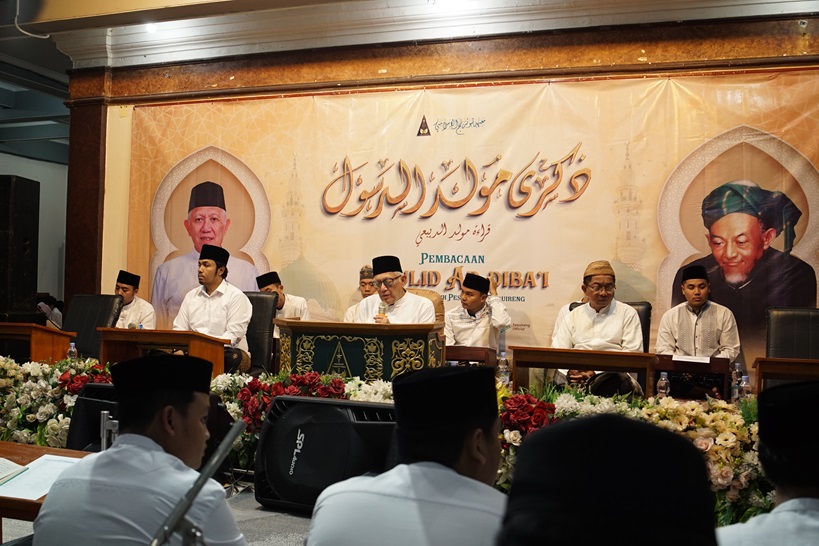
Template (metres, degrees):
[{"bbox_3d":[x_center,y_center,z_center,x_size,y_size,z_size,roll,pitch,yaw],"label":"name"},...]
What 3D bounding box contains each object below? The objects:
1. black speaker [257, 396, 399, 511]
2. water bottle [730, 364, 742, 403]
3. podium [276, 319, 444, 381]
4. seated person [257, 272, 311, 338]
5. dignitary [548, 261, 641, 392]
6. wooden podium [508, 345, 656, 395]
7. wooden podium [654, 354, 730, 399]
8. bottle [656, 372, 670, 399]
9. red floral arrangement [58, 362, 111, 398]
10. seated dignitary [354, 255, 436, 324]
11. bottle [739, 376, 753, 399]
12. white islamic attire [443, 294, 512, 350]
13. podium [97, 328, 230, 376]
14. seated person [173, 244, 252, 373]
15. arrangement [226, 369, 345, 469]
[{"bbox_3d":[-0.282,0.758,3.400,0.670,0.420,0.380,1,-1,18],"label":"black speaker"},{"bbox_3d":[1.939,0.650,4.700,0.064,0.233,0.064,1,0,22],"label":"water bottle"},{"bbox_3d":[-0.343,0.504,4.810,1.100,0.430,0.460,1,0,22],"label":"podium"},{"bbox_3d":[-0.990,0.346,6.170,0.550,0.730,0.620,1,0,35],"label":"seated person"},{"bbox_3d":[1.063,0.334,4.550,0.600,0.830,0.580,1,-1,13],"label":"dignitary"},{"bbox_3d":[0.950,0.578,4.315,0.770,0.337,0.370,1,0,22],"label":"wooden podium"},{"bbox_3d":[1.762,0.644,4.985,0.480,0.270,0.340,1,0,22],"label":"wooden podium"},{"bbox_3d":[1.312,0.626,4.100,0.065,0.230,0.065,1,0,22],"label":"bottle"},{"bbox_3d":[-1.724,0.574,4.250,0.260,0.180,0.190,1,-1,19],"label":"red floral arrangement"},{"bbox_3d":[-0.120,0.307,5.100,0.600,0.830,0.620,1,0,18],"label":"seated dignitary"},{"bbox_3d":[1.744,0.650,4.120,0.065,0.230,0.065,1,0,22],"label":"bottle"},{"bbox_3d":[0.471,0.404,5.600,0.500,0.500,0.340,1,-1,13],"label":"white islamic attire"},{"bbox_3d":[-1.526,0.516,4.980,0.710,0.360,0.410,1,-1,19],"label":"podium"},{"bbox_3d":[-1.338,0.256,5.300,0.570,0.880,0.570,1,-1,23],"label":"seated person"},{"bbox_3d":[-0.582,0.690,3.800,0.530,0.420,0.270,1,-1,19],"label":"arrangement"}]

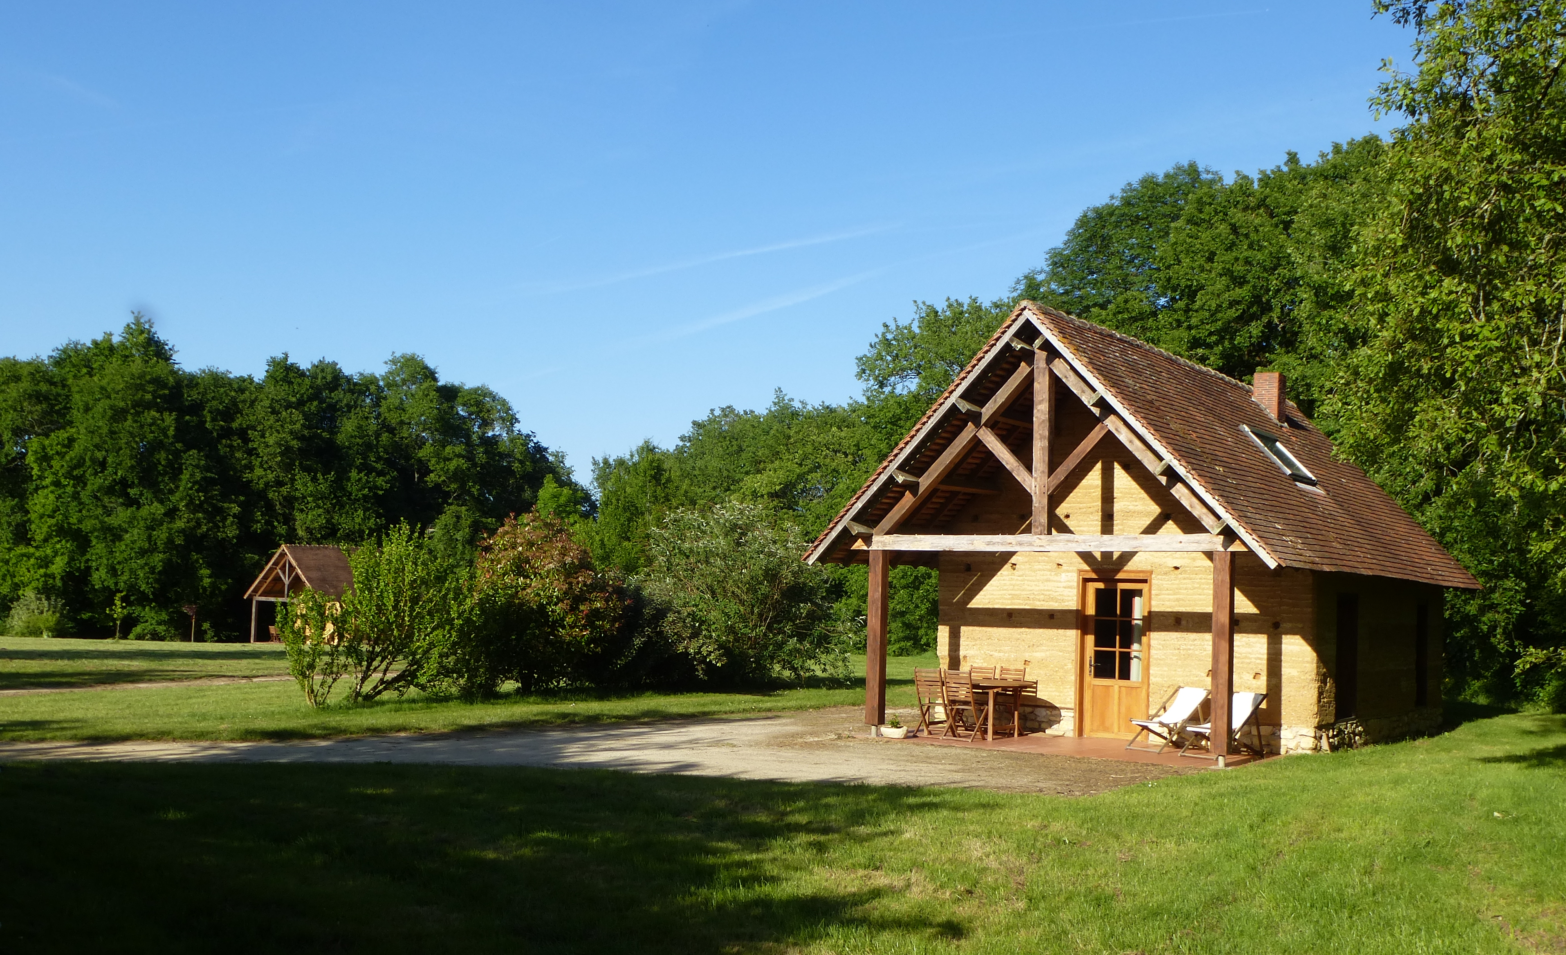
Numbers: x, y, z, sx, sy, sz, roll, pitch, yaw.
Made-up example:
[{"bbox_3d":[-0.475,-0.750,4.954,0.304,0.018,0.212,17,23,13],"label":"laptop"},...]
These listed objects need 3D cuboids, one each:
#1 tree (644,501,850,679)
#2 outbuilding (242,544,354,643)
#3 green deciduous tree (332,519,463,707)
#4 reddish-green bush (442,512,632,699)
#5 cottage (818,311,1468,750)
[{"bbox_3d":[-0.757,2.303,30.712,4.130,3.660,3.900,2,-4,0],"label":"tree"},{"bbox_3d":[-23.954,6.572,85.277,5.600,5.300,10.200,-1,-5,27],"label":"outbuilding"},{"bbox_3d":[-5.822,2.048,23.198,2.070,2.720,2.100,2,-4,0],"label":"green deciduous tree"},{"bbox_3d":[-4.131,2.124,25.904,3.170,3.080,3.200,2,-4,0],"label":"reddish-green bush"},{"bbox_3d":[5.745,0.968,22.033,6.020,5.220,10.510,-1,-5,35],"label":"cottage"}]

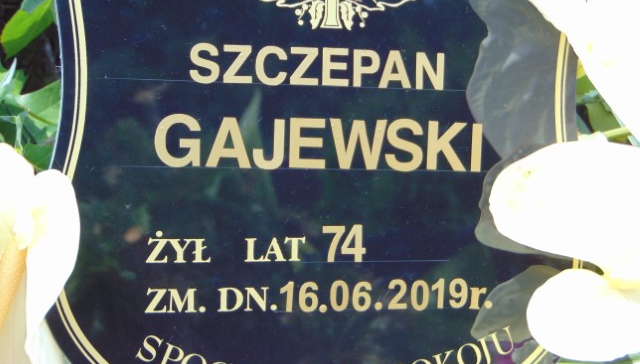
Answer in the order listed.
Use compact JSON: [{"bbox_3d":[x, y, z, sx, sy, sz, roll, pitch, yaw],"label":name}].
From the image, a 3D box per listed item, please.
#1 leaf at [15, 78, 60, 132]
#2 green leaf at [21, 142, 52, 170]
[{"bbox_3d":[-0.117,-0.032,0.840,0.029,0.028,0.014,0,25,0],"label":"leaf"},{"bbox_3d":[-0.118,-0.010,0.840,0.020,0.018,0.010,0,25,0],"label":"green leaf"}]

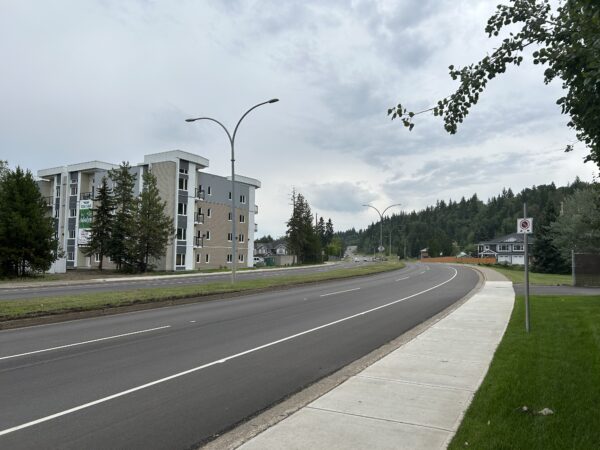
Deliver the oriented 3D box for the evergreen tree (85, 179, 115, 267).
[{"bbox_3d":[-22.243,-0.140,50.630,3.400,10.643,3.400,3,-5,-24],"label":"evergreen tree"}]

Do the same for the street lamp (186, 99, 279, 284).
[{"bbox_3d":[-4.458,-1.779,27.707,7.341,10.843,0.400,-2,-5,31],"label":"street lamp"}]

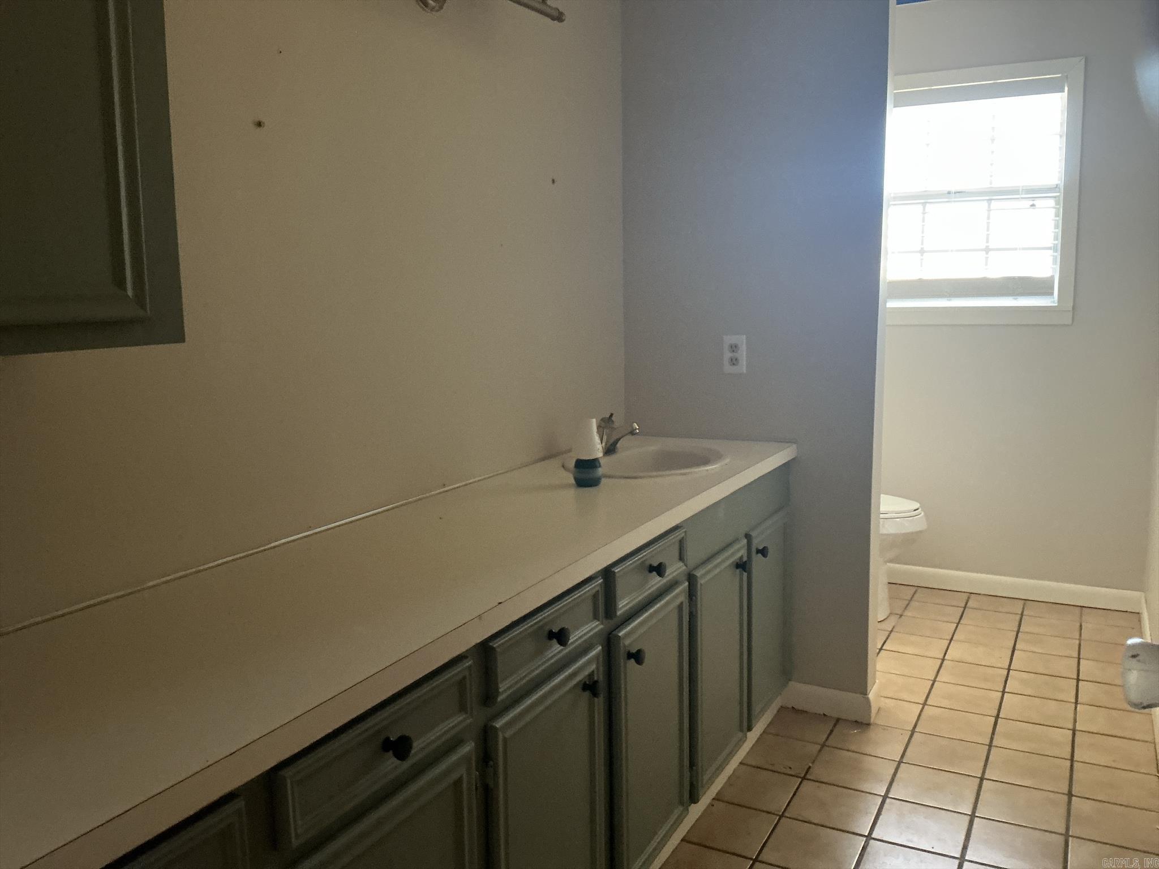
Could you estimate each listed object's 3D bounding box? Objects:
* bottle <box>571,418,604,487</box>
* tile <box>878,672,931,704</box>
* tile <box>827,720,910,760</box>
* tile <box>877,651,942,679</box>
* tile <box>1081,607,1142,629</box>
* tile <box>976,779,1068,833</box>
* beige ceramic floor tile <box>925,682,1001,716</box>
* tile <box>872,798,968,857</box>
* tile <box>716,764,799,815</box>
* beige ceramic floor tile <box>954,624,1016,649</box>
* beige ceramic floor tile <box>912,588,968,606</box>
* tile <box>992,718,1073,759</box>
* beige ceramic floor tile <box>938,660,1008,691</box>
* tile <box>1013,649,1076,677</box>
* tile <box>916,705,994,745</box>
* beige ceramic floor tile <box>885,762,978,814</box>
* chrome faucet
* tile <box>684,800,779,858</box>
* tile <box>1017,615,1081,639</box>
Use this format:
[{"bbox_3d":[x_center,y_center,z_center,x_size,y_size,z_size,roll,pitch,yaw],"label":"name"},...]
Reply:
[{"bbox_3d":[0.019,0.044,2.293,0.079,0.162,0.079,-2,9,0],"label":"bottle"},{"bbox_3d":[1.041,0.834,3.085,0.199,0.010,0.198,3,10,29],"label":"tile"},{"bbox_3d":[0.834,0.876,2.691,0.196,0.010,0.198,3,9,29],"label":"tile"},{"bbox_3d":[1.132,0.801,3.237,0.200,0.010,0.195,3,10,29],"label":"tile"},{"bbox_3d":[2.062,0.714,3.626,0.199,0.009,0.199,3,9,29],"label":"tile"},{"bbox_3d":[1.111,0.937,2.349,0.200,0.010,0.195,3,10,29],"label":"tile"},{"bbox_3d":[1.213,0.835,2.953,0.199,0.009,0.199,3,9,29],"label":"beige ceramic floor tile"},{"bbox_3d":[0.816,0.940,2.235,0.196,0.010,0.198,3,9,29],"label":"tile"},{"bbox_3d":[0.461,0.920,2.429,0.182,0.010,0.198,3,9,29],"label":"tile"},{"bbox_3d":[1.504,0.752,3.477,0.199,0.009,0.199,3,9,29],"label":"beige ceramic floor tile"},{"bbox_3d":[1.517,0.688,3.926,0.199,0.009,0.199,3,9,29],"label":"beige ceramic floor tile"},{"bbox_3d":[1.304,0.878,2.692,0.200,0.010,0.195,3,10,29],"label":"tile"},{"bbox_3d":[1.323,0.816,3.159,0.199,0.010,0.198,3,10,29],"label":"beige ceramic floor tile"},{"bbox_3d":[1.591,0.790,3.206,0.196,0.010,0.198,3,9,29],"label":"tile"},{"bbox_3d":[1.113,0.860,2.770,0.196,0.010,0.198,3,9,29],"label":"tile"},{"bbox_3d":[0.928,0.928,2.450,0.200,0.010,0.195,3,10,29],"label":"beige ceramic floor tile"},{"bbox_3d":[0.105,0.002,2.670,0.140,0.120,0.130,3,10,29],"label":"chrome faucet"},{"bbox_3d":[0.378,0.970,2.305,0.183,0.010,0.195,3,10,29],"label":"tile"},{"bbox_3d":[1.783,0.733,3.551,0.199,0.009,0.199,3,9,29],"label":"tile"}]

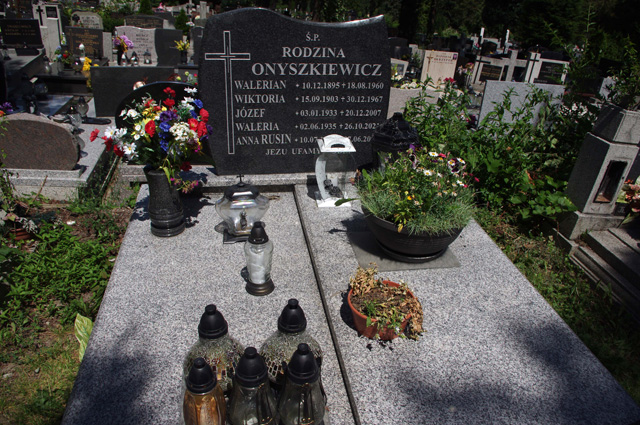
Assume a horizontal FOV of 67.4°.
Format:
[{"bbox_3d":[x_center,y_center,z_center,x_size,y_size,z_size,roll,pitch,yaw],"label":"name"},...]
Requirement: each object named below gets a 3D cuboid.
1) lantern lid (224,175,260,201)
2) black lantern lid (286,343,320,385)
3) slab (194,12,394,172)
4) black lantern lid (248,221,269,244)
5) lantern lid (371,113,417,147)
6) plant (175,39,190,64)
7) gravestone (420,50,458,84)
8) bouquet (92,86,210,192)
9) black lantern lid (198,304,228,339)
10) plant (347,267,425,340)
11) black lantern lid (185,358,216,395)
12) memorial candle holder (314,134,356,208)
[{"bbox_3d":[-0.320,-0.112,1.974,0.150,0.098,0.140,-3,30,-10],"label":"lantern lid"},{"bbox_3d":[-0.034,0.334,1.081,0.074,0.076,0.074,2,30,-1],"label":"black lantern lid"},{"bbox_3d":[-0.122,-0.590,2.423,0.925,0.810,0.100,-3,28,-10],"label":"slab"},{"bbox_3d":[-0.212,0.067,1.674,0.068,0.059,0.068,2,29,-1],"label":"black lantern lid"},{"bbox_3d":[0.364,-0.407,2.331,0.220,0.140,0.200,-3,30,-10],"label":"lantern lid"},{"bbox_3d":[-2.050,-2.403,7.200,0.240,0.400,0.230,-1,28,-9],"label":"plant"},{"bbox_3d":[1.853,-2.227,7.435,0.510,0.620,0.090,3,29,0],"label":"gravestone"},{"bbox_3d":[-0.637,-0.291,1.875,0.430,0.380,0.320,-3,30,-10],"label":"bouquet"},{"bbox_3d":[-0.286,0.282,1.279,0.077,0.071,0.077,-3,30,-10],"label":"black lantern lid"},{"bbox_3d":[0.208,0.308,1.604,0.245,0.165,0.245,-3,30,-10],"label":"plant"},{"bbox_3d":[-0.294,0.393,1.181,0.075,0.070,0.075,-3,30,-10],"label":"black lantern lid"},{"bbox_3d":[0.066,-0.199,2.320,0.165,0.310,0.165,-3,30,-10],"label":"memorial candle holder"}]

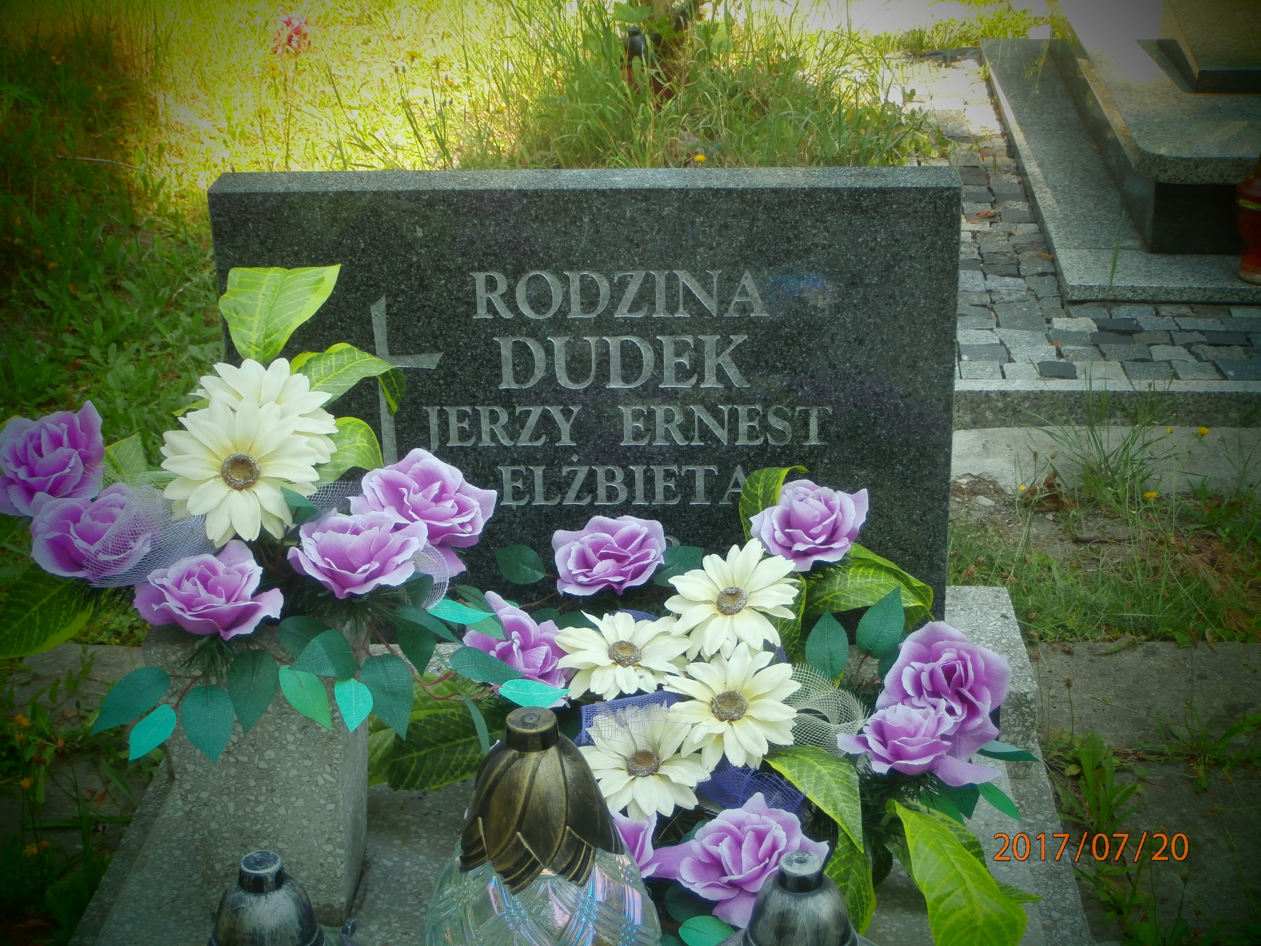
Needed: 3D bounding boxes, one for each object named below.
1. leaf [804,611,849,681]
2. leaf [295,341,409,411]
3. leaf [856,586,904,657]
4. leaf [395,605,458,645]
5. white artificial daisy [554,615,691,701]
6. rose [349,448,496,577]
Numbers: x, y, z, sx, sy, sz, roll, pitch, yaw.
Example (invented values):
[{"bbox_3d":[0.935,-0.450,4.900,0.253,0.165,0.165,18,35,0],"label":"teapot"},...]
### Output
[{"bbox_3d":[0.181,0.160,1.919,0.040,0.061,0.011,-4,1,3],"label":"leaf"},{"bbox_3d":[-0.203,-0.067,1.500,0.080,0.040,0.055,4,38,-4],"label":"leaf"},{"bbox_3d":[0.230,0.139,1.923,0.041,0.068,0.011,23,-1,4],"label":"leaf"},{"bbox_3d":[-0.173,0.129,1.774,0.066,0.012,0.036,26,46,12],"label":"leaf"},{"bbox_3d":[-0.006,0.143,1.630,0.104,0.034,0.098,-1,37,0],"label":"white artificial daisy"},{"bbox_3d":[-0.173,0.032,1.748,0.117,0.078,0.110,5,50,1],"label":"rose"}]

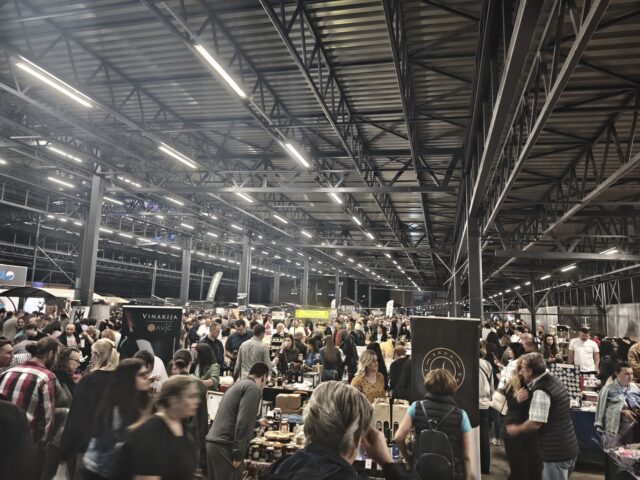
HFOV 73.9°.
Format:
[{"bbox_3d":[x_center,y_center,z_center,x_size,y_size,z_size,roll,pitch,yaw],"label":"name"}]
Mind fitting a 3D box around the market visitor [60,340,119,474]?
[{"bbox_3d":[-2.040,1.760,3.820,0.370,1.700,0.480,-3,-10,25],"label":"market visitor"}]

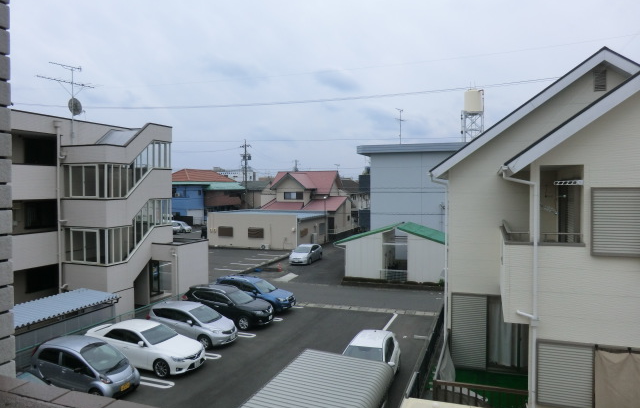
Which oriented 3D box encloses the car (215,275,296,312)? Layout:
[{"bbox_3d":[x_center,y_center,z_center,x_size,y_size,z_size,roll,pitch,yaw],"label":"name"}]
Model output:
[{"bbox_3d":[-3.613,5.027,25.175,4.450,1.590,1.790,1,2,21],"label":"car"}]

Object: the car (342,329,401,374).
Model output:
[{"bbox_3d":[1.630,5.402,14.850,1.700,1.470,4.400,0,2,20],"label":"car"}]

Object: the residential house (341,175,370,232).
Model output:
[{"bbox_3d":[5.521,0.203,71.000,9.000,8.300,8.000,0,2,20],"label":"residential house"}]

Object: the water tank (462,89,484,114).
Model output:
[{"bbox_3d":[18.083,-11.943,51.597,2.150,2.550,2.150,1,2,22],"label":"water tank"}]

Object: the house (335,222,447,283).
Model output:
[{"bbox_3d":[5.667,3.227,30.659,8.534,3.860,4.400,1,2,22],"label":"house"}]

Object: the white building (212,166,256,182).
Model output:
[{"bbox_3d":[-27.094,-4.385,139.931,15.000,14.200,11.000,0,2,-2],"label":"white building"}]

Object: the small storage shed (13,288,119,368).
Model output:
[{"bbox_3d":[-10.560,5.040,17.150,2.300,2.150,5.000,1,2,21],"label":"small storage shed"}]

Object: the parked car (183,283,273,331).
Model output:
[{"bbox_3d":[-4.285,4.748,21.091,4.640,1.720,1.820,1,2,24],"label":"parked car"}]

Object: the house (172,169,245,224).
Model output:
[{"bbox_3d":[-19.926,-1.319,76.300,7.800,8.900,13.800,1,2,22],"label":"house"}]

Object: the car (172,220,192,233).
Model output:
[{"bbox_3d":[-20.354,3.282,62.500,4.200,1.520,1.700,0,2,15],"label":"car"}]

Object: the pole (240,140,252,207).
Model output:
[{"bbox_3d":[-11.992,-3.510,71.920,1.900,13.700,1.000,1,2,20],"label":"pole"}]

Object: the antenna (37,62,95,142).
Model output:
[{"bbox_3d":[-11.529,-4.598,20.100,1.100,3.550,2.550,1,2,31],"label":"antenna"}]

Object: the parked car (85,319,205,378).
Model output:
[{"bbox_3d":[-6.326,5.065,16.281,4.730,1.440,1.800,1,2,24],"label":"parked car"}]

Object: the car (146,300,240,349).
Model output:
[{"bbox_3d":[-5.304,4.933,18.727,4.100,1.525,1.700,1,2,24],"label":"car"}]

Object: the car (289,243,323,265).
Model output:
[{"bbox_3d":[-1.156,4.409,39.300,1.740,1.490,4.420,1,2,21],"label":"car"}]

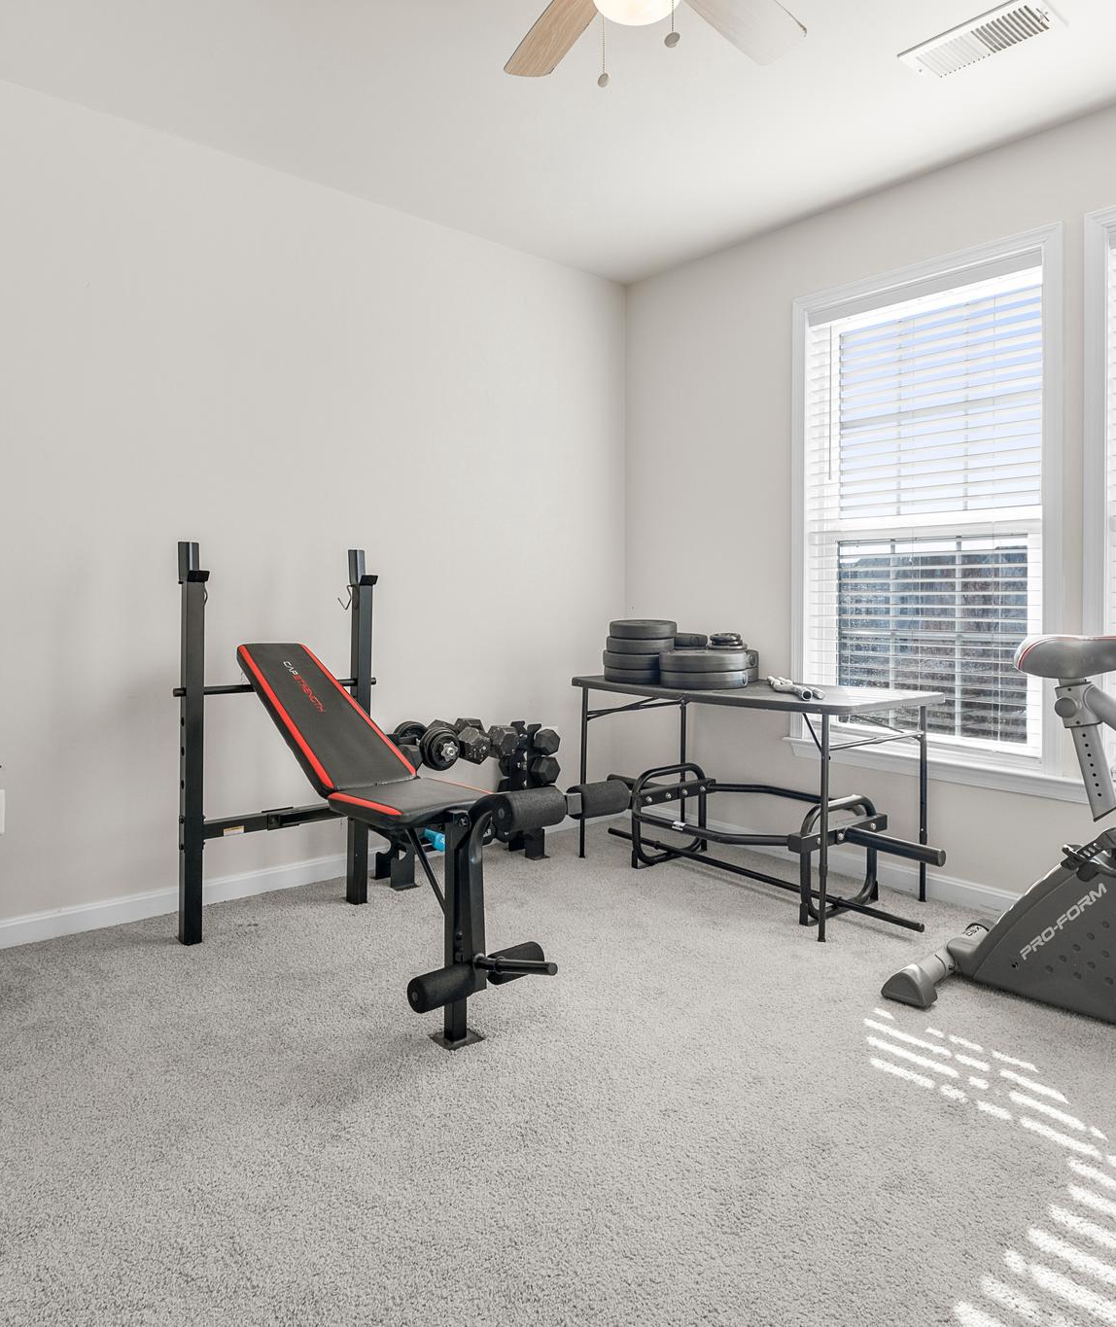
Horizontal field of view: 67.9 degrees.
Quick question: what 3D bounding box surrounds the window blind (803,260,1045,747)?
[{"bbox_3d":[1.284,-0.541,2.997,0.060,1.560,0.850,-2,3,-42],"label":"window blind"}]

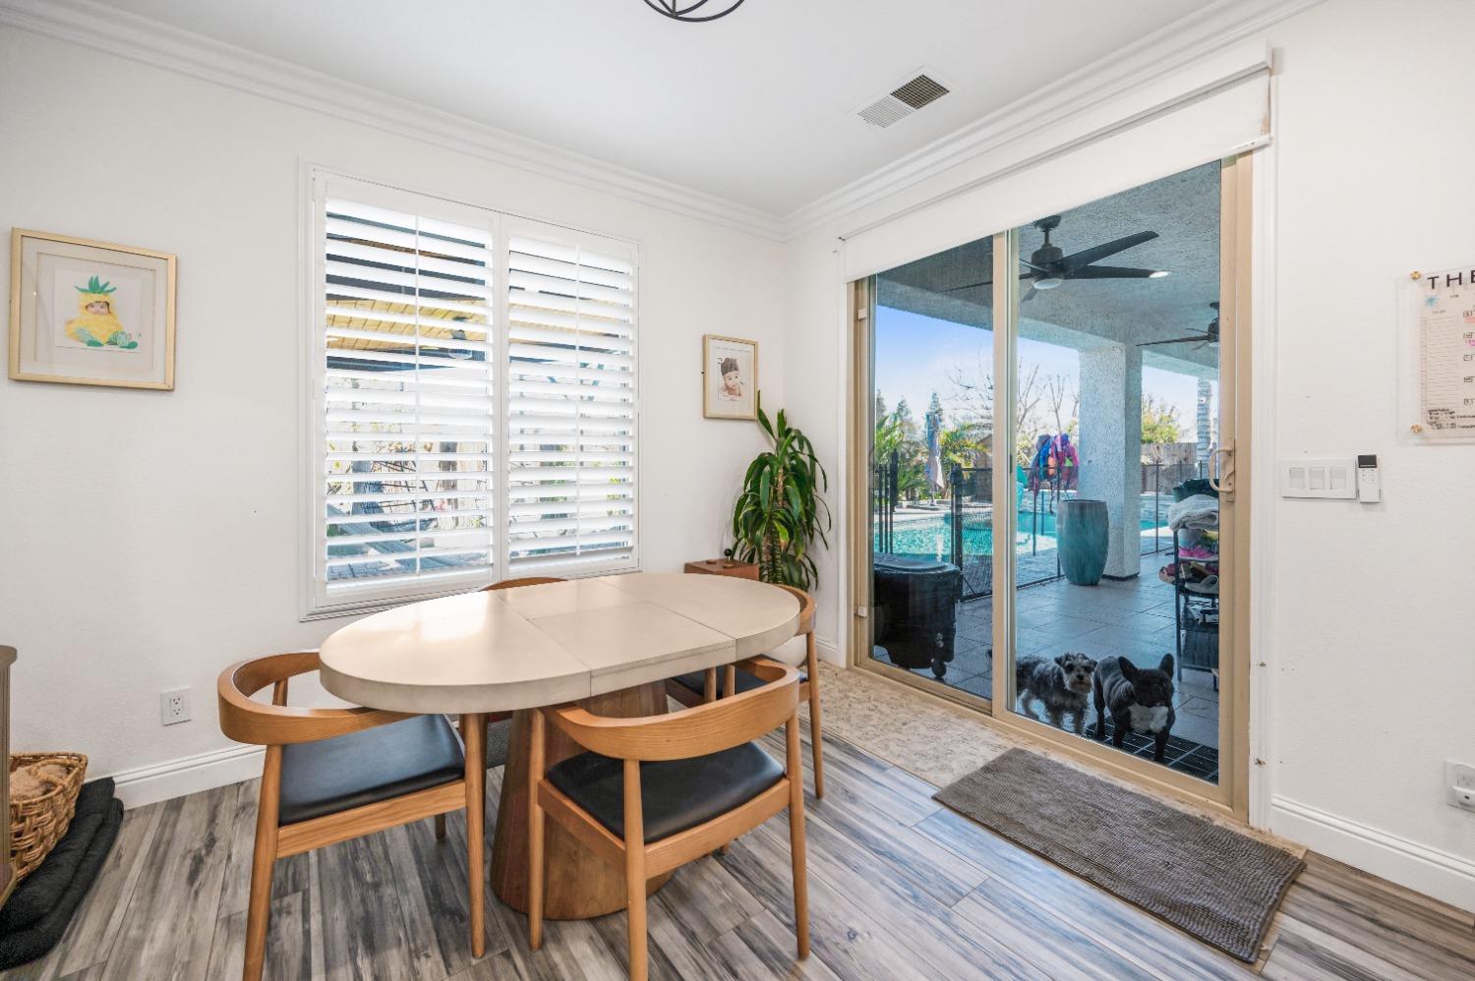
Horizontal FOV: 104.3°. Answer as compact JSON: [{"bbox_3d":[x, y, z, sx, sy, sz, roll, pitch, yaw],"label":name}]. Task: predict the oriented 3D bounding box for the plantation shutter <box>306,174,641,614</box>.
[{"bbox_3d":[-1.151,-0.419,2.766,1.476,1.798,0.080,-1,2,-36],"label":"plantation shutter"}]

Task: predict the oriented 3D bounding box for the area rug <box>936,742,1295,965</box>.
[{"bbox_3d":[1.246,1.138,1.957,0.600,0.020,0.905,-1,2,-36],"label":"area rug"}]

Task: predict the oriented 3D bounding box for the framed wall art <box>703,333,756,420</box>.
[{"bbox_3d":[-0.029,-0.698,3.579,0.405,0.505,0.030,-1,2,-36],"label":"framed wall art"}]

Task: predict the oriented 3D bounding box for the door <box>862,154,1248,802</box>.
[{"bbox_3d":[1.256,-0.077,2.686,0.120,2.360,1.800,-1,2,-36],"label":"door"}]

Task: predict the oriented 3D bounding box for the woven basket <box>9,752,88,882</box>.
[{"bbox_3d":[-2.201,0.961,1.597,0.470,0.250,0.400,-1,2,-36],"label":"woven basket"}]

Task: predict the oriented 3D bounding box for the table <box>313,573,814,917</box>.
[{"bbox_3d":[-0.468,0.770,1.860,1.410,0.770,1.039,-1,2,-34],"label":"table"}]

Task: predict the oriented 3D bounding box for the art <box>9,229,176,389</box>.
[{"bbox_3d":[-2.211,-0.612,1.976,0.400,0.495,0.030,-1,2,-36],"label":"art"}]

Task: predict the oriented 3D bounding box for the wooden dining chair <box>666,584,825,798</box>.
[{"bbox_3d":[-0.013,0.767,2.182,0.525,0.745,0.585,-1,2,-36],"label":"wooden dining chair"}]

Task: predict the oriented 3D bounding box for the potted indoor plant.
[{"bbox_3d":[0.241,0.279,3.457,0.570,1.620,0.570,0,2,0],"label":"potted indoor plant"}]

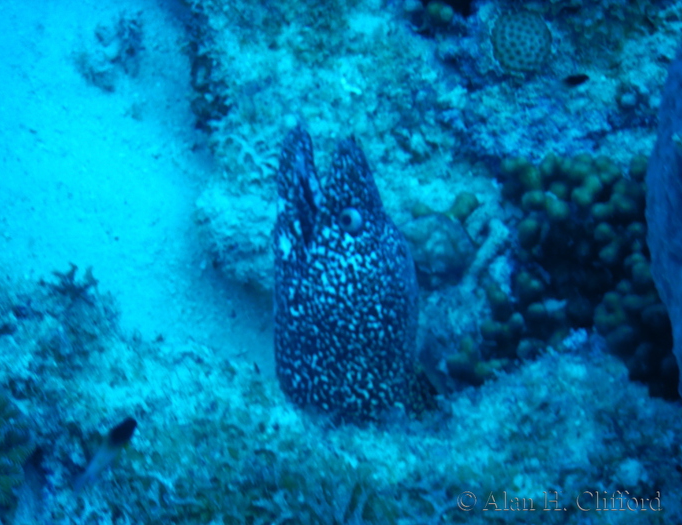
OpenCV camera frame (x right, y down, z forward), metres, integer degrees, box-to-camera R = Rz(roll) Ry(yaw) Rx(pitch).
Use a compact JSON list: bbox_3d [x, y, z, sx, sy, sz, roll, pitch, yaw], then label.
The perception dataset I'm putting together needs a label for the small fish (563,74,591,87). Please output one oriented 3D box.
[{"bbox_3d":[0.165,-0.128,1.700,0.020,0.008,0.004,-11,46,-11],"label":"small fish"}]

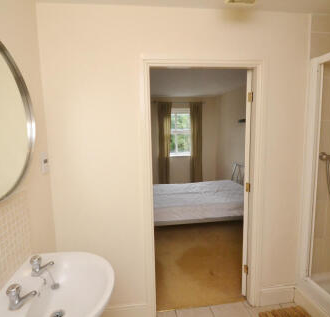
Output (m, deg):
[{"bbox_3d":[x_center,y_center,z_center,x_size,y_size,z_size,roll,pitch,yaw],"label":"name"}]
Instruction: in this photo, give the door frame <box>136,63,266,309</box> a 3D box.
[{"bbox_3d":[0.319,0.268,1.609,0.954,2.046,0.122,-2,6,-6],"label":"door frame"}]

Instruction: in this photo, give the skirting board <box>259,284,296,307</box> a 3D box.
[{"bbox_3d":[0.974,1.190,1.713,0.314,0.158,0.019,-2,6,-6],"label":"skirting board"}]

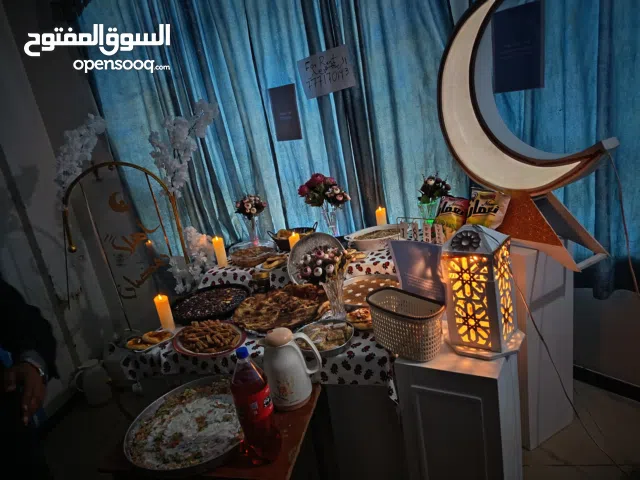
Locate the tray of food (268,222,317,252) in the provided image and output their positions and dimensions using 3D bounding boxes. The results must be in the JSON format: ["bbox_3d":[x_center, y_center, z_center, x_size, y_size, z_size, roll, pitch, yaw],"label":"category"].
[{"bbox_3d":[-0.157,-0.006,2.363,0.255,0.090,0.200,-10,15,-6],"label":"tray of food"}]

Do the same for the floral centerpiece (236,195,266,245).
[{"bbox_3d":[-0.392,-0.102,2.505,0.150,0.275,0.145,-11,15,-10],"label":"floral centerpiece"}]

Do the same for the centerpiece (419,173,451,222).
[{"bbox_3d":[0.599,-0.216,2.382,0.150,0.260,0.145,-6,15,10],"label":"centerpiece"}]

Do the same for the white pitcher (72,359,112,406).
[{"bbox_3d":[-1.397,0.880,2.707,0.200,0.250,0.150,-18,17,-32],"label":"white pitcher"}]

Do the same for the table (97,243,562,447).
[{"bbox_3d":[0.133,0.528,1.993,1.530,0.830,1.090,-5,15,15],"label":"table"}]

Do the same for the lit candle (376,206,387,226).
[{"bbox_3d":[0.316,-0.090,2.217,0.053,0.155,0.053,-9,15,0],"label":"lit candle"}]

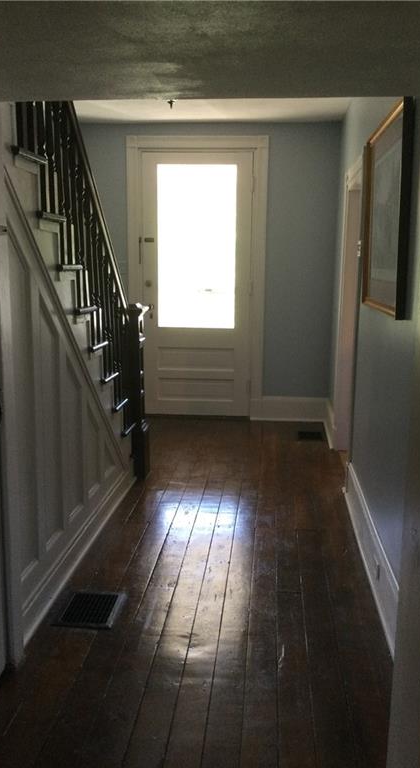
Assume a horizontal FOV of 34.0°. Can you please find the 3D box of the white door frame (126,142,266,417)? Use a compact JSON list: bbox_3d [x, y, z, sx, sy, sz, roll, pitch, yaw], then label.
[{"bbox_3d":[-0.119,-0.896,6.043,1.199,2.434,0.141,2,10,5],"label":"white door frame"}]

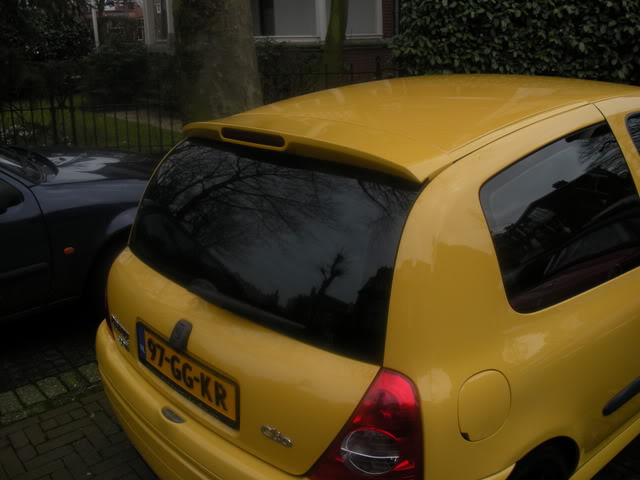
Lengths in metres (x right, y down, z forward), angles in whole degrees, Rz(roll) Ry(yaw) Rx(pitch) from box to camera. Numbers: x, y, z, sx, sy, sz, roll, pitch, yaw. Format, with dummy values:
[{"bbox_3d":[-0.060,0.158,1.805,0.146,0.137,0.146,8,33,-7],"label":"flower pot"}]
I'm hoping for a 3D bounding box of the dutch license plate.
[{"bbox_3d":[-0.403,0.382,1.938,0.020,0.116,0.525,-11,21,-42],"label":"dutch license plate"}]

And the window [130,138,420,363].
[{"bbox_3d":[-0.227,-0.040,1.978,1.230,0.500,0.110,18,-6,44],"label":"window"}]

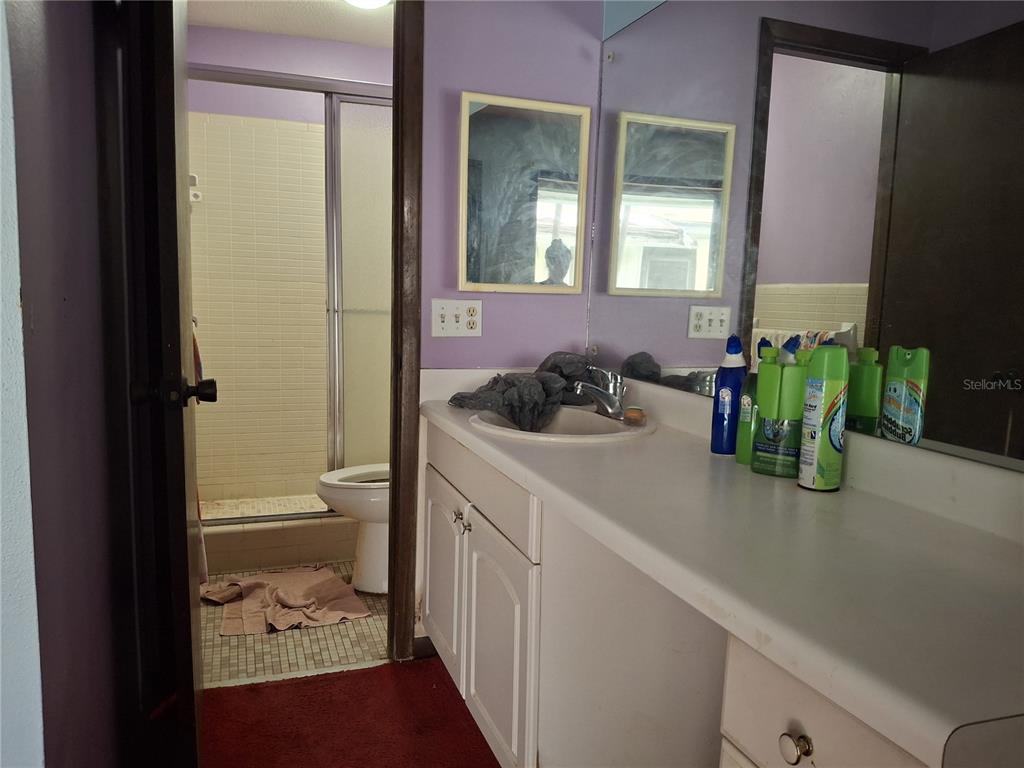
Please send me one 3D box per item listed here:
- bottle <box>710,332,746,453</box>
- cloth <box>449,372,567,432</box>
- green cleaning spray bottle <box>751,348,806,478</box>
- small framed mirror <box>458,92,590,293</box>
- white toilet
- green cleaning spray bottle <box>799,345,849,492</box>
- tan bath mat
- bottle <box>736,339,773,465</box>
[{"bbox_3d":[0.486,0.020,1.644,0.059,0.261,0.074,5,8,22],"label":"bottle"},{"bbox_3d":[0.004,0.041,2.099,0.287,0.153,0.317,-1,8,-21],"label":"cloth"},{"bbox_3d":[0.530,0.054,1.437,0.097,0.247,0.061,6,8,28],"label":"green cleaning spray bottle"},{"bbox_3d":[0.047,-0.572,2.274,0.413,0.576,0.026,-1,8,-21],"label":"small framed mirror"},{"bbox_3d":[-0.407,0.408,2.969,0.713,0.743,0.426,-1,8,-21],"label":"white toilet"},{"bbox_3d":[0.567,0.062,1.343,0.069,0.257,0.069,4,8,20],"label":"green cleaning spray bottle"},{"bbox_3d":[-0.856,0.770,2.757,0.564,0.050,0.525,-1,8,-21],"label":"tan bath mat"},{"bbox_3d":[0.510,0.035,1.540,0.074,0.259,0.059,-4,9,-38],"label":"bottle"}]

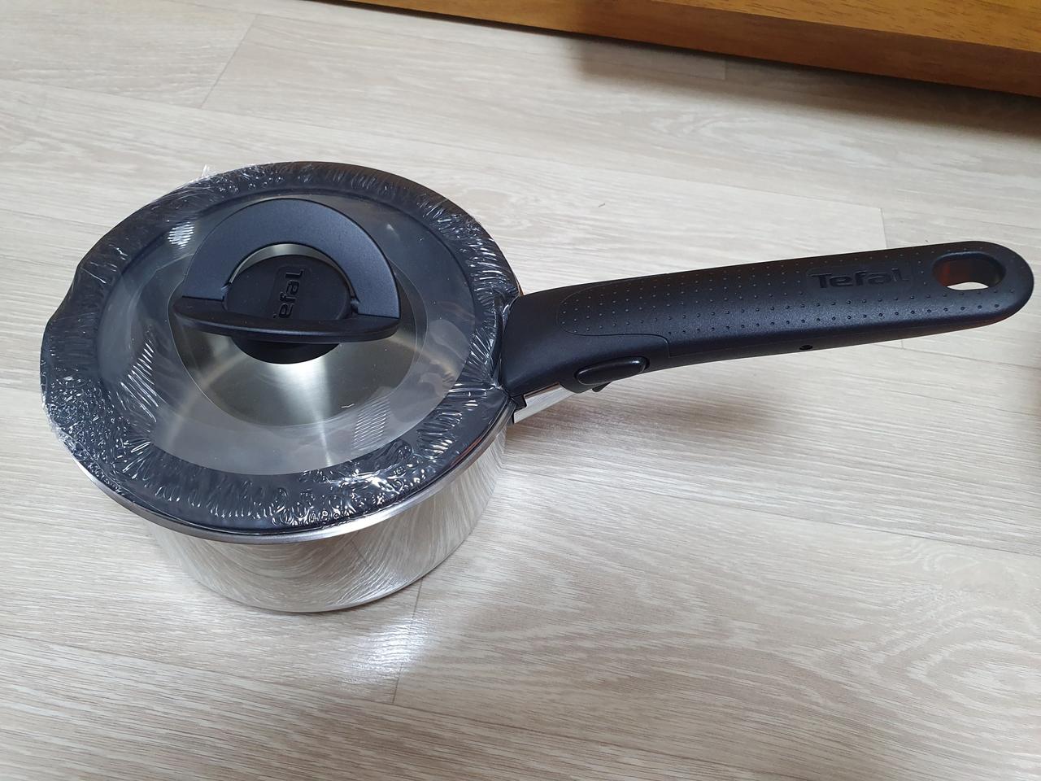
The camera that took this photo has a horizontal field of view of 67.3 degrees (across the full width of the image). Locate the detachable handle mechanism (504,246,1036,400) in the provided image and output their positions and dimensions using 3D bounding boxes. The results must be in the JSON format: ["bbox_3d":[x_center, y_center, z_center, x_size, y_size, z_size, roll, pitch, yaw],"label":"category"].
[{"bbox_3d":[0.083,-0.026,0.287,0.184,0.032,0.037,-5,55,14],"label":"detachable handle mechanism"}]

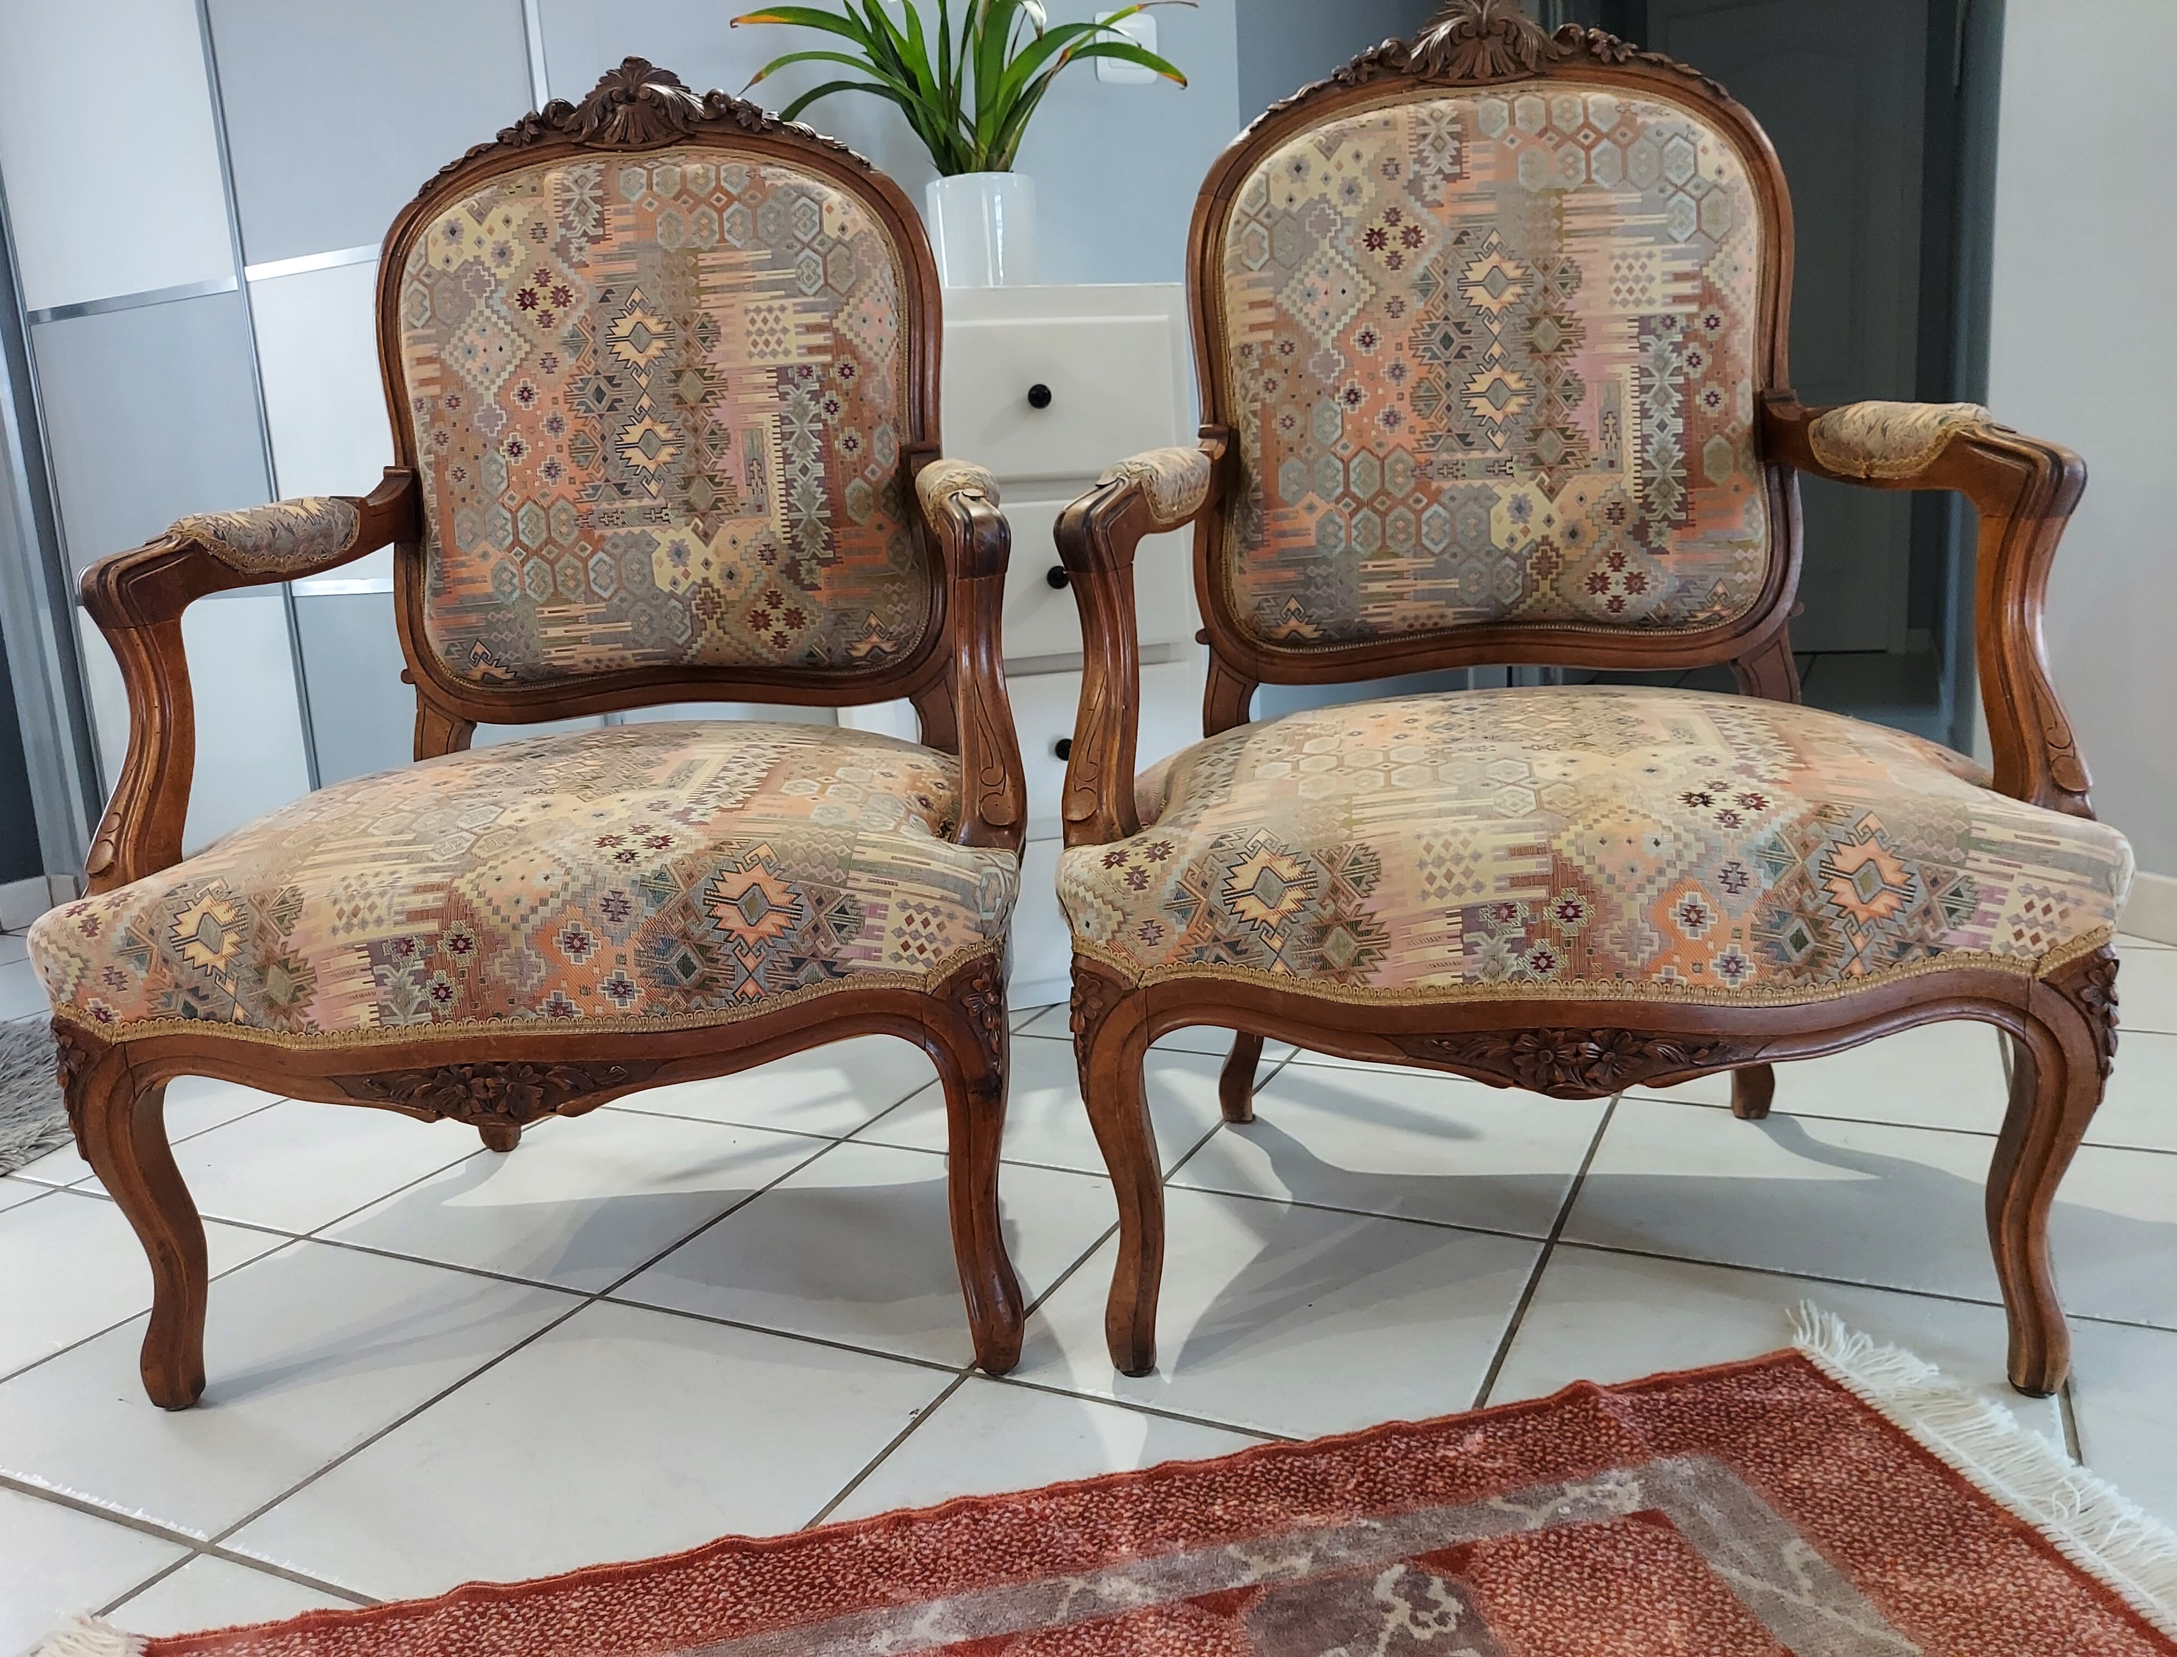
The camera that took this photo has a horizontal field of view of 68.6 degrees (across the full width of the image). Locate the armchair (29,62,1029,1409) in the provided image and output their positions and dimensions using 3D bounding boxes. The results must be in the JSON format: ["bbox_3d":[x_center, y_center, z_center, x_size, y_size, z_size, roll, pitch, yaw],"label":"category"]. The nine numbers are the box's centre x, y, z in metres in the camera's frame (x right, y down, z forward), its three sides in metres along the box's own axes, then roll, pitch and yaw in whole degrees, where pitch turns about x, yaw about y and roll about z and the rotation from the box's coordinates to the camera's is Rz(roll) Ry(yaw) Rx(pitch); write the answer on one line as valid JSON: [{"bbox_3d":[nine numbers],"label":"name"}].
[{"bbox_3d":[-0.384,-0.153,1.268,0.653,1.002,0.606,-3,11,2],"label":"armchair"}]

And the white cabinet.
[{"bbox_3d":[-0.106,-0.235,2.086,0.358,0.833,0.460,-7,11,-18],"label":"white cabinet"}]

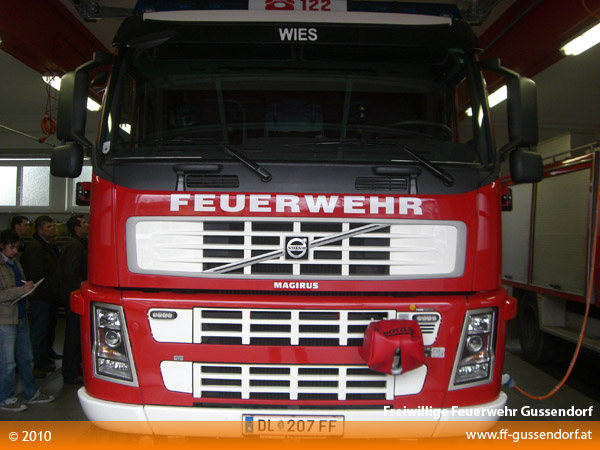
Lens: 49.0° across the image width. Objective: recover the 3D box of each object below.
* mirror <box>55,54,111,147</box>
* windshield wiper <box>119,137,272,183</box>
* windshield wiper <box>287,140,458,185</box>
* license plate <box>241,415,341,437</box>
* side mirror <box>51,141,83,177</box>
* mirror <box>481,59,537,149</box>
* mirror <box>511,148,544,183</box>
[{"bbox_3d":[-1.262,-0.727,3.870,0.280,0.550,0.220,1,0,15],"label":"mirror"},{"bbox_3d":[-0.567,-0.358,3.600,0.840,0.240,0.100,1,-15,6],"label":"windshield wiper"},{"bbox_3d":[0.381,-0.337,3.570,0.900,0.240,0.100,1,-15,-3],"label":"windshield wiper"},{"bbox_3d":[-0.033,1.044,3.430,0.525,0.117,0.020,1,13,0],"label":"license plate"},{"bbox_3d":[-1.364,-0.381,3.850,0.170,0.200,0.140,1,0,20],"label":"side mirror"},{"bbox_3d":[1.227,-0.704,3.870,0.290,0.510,0.220,1,0,-15],"label":"mirror"},{"bbox_3d":[1.323,-0.340,3.850,0.170,0.205,0.140,1,0,-20],"label":"mirror"}]

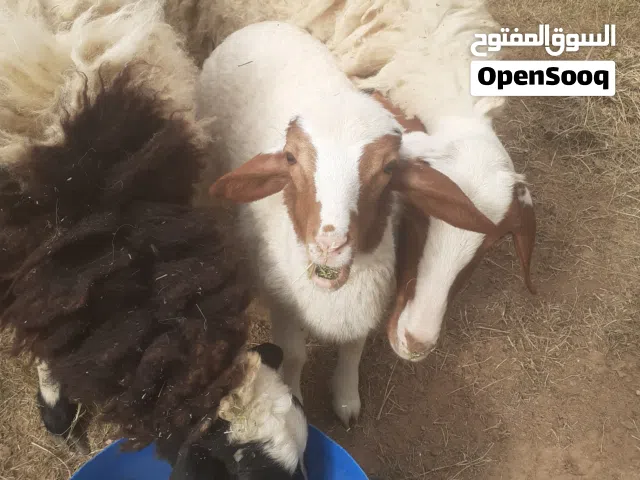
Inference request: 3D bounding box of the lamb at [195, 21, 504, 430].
[{"bbox_3d":[-0.036,-0.074,0.954,0.310,0.660,0.750,-10,47,-10],"label":"lamb"}]

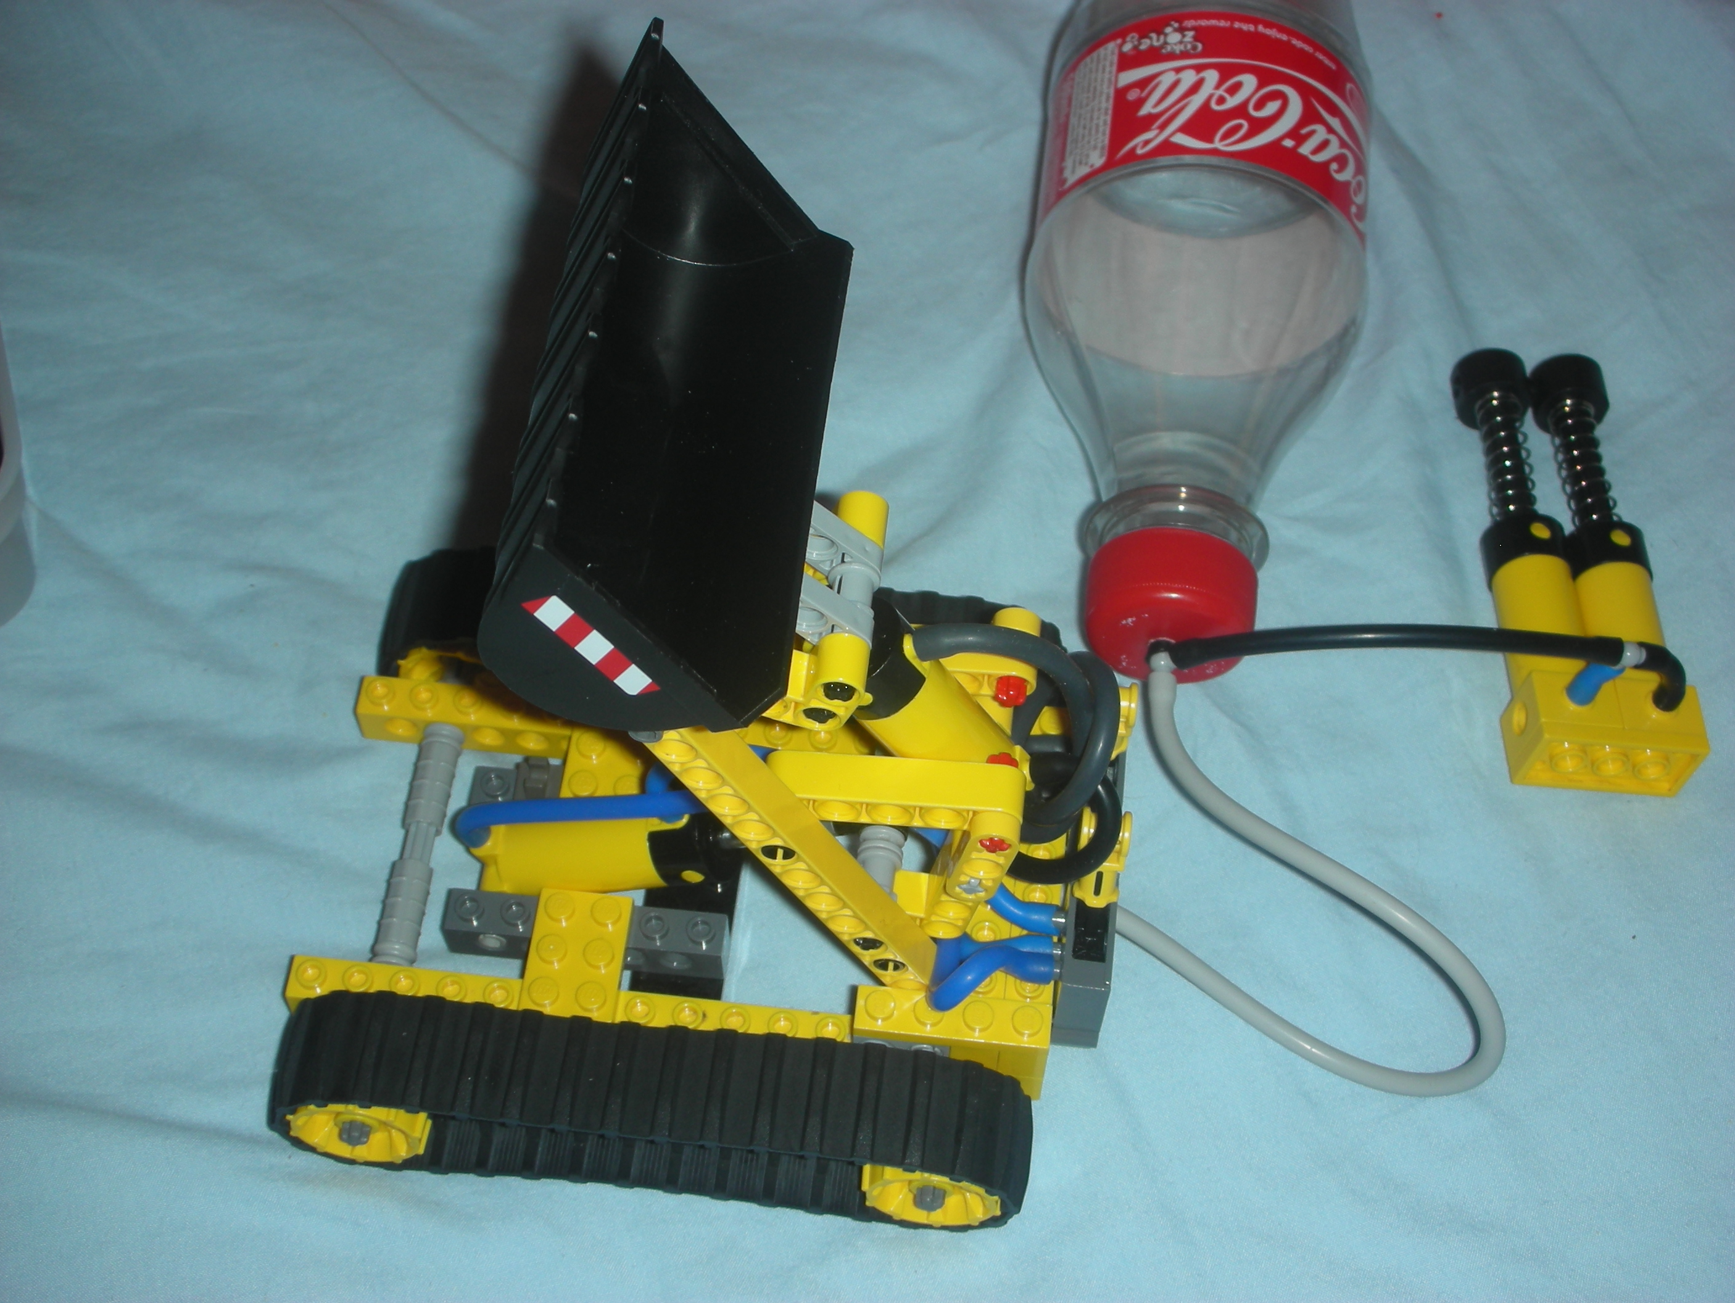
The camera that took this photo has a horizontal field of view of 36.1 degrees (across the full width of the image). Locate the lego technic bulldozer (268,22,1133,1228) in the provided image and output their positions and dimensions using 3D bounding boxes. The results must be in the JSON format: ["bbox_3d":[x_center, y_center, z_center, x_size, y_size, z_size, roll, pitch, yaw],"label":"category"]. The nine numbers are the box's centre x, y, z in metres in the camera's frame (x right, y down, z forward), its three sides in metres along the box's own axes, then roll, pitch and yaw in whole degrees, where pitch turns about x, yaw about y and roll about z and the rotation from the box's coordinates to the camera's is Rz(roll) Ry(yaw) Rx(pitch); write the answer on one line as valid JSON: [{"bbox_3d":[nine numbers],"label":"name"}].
[{"bbox_3d":[-0.025,0.001,0.401,0.139,0.178,0.107,6,58,3],"label":"lego technic bulldozer"}]

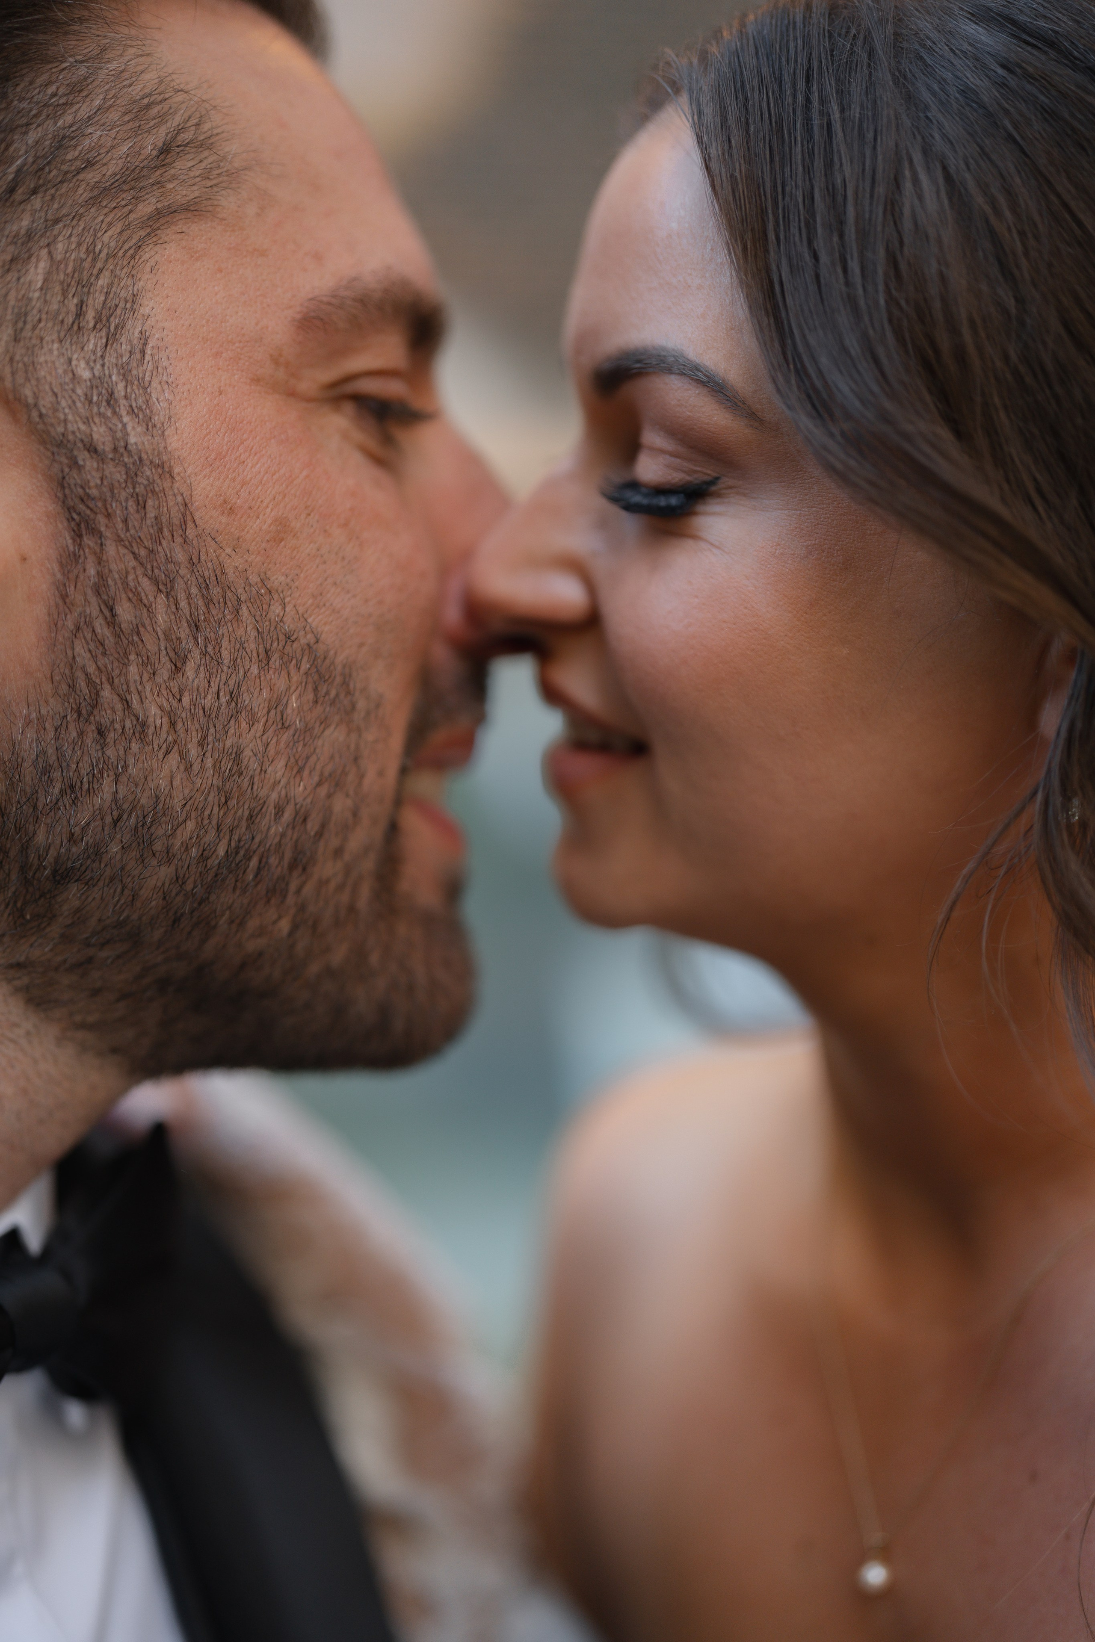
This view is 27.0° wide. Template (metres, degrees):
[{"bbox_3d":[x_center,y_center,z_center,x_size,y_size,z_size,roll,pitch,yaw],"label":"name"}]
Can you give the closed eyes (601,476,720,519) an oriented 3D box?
[{"bbox_3d":[0.026,-0.075,0.525,0.012,0.011,0.031,6,-2,-34],"label":"closed eyes"}]

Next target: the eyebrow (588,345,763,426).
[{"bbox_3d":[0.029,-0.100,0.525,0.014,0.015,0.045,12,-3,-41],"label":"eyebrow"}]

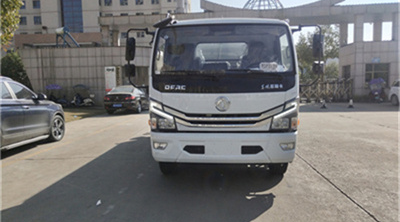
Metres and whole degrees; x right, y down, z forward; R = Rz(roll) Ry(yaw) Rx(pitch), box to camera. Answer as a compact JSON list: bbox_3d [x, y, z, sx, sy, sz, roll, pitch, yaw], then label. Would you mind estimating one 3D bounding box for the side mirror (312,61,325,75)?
[{"bbox_3d":[1.448,-0.523,3.530,0.135,0.155,0.080,-2,5,-11],"label":"side mirror"}]

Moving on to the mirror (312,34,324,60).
[{"bbox_3d":[1.440,-0.786,3.506,0.135,0.290,0.080,-2,5,-11],"label":"mirror"}]

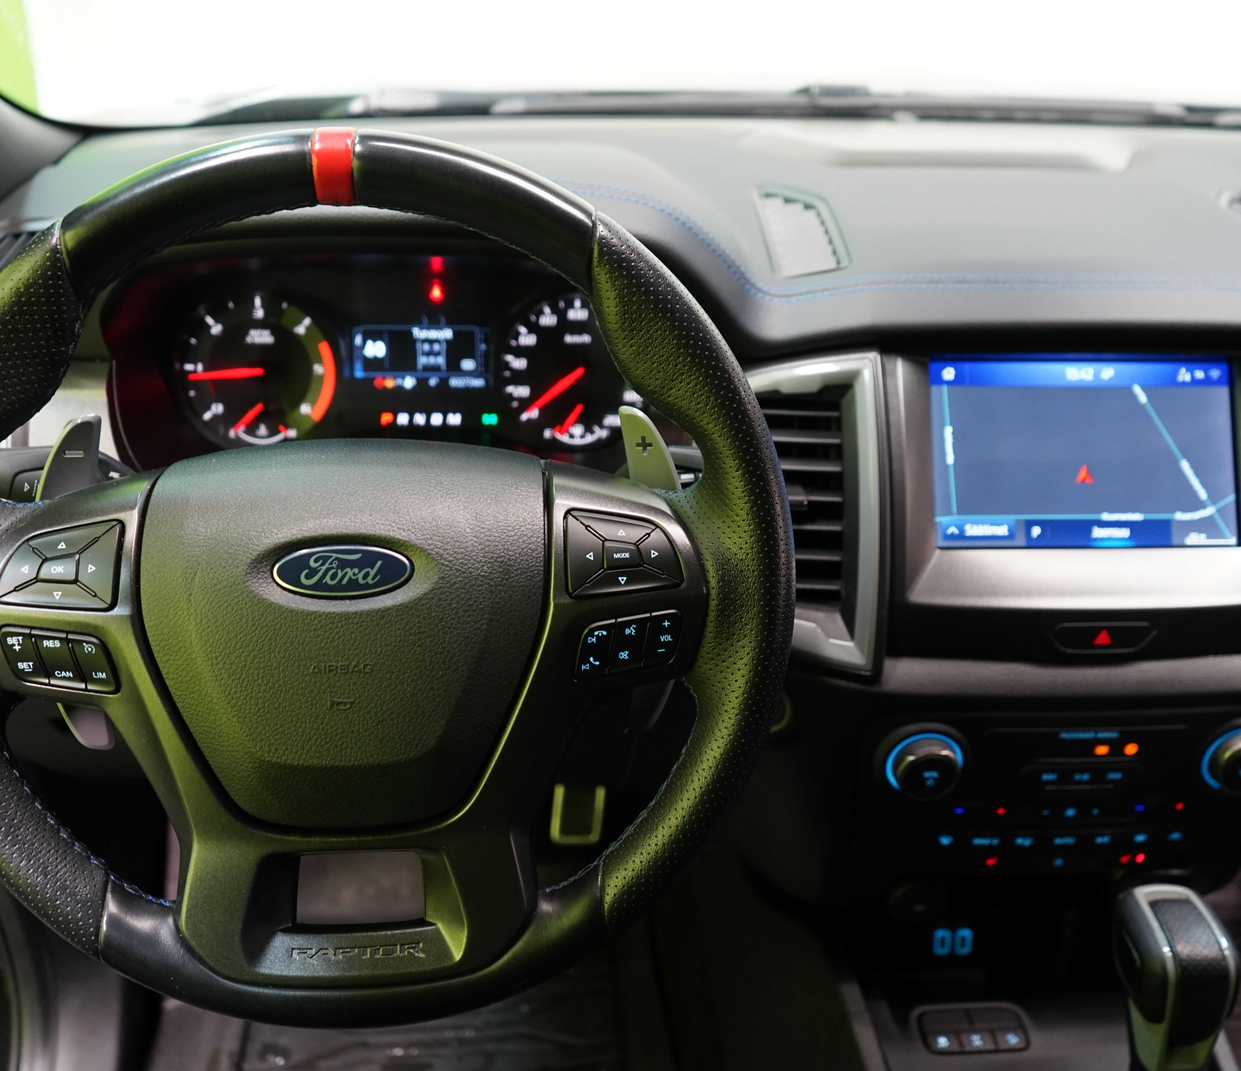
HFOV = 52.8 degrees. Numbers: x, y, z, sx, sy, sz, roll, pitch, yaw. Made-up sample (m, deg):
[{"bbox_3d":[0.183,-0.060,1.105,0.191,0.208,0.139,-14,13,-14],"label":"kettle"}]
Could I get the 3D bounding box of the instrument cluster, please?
[{"bbox_3d":[-0.131,-0.107,0.775,0.335,0.138,0.085,-1,11,-3],"label":"instrument cluster"}]

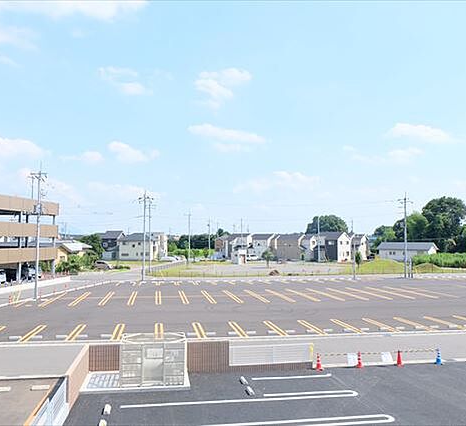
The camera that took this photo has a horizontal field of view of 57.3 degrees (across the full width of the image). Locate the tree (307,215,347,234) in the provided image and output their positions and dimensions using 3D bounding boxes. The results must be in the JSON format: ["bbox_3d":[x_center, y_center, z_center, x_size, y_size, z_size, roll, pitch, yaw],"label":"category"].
[{"bbox_3d":[35.030,8.419,159.483,15.760,15.747,15.760,0,-4,12],"label":"tree"}]

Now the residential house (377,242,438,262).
[{"bbox_3d":[52.879,11.748,128.793,15.500,5.700,8.000,-3,-5,44],"label":"residential house"}]

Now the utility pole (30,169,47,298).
[{"bbox_3d":[-18.205,2.063,39.847,1.600,12.000,1.000,1,-4,-10],"label":"utility pole"}]

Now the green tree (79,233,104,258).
[{"bbox_3d":[-31.439,8.018,94.766,5.570,7.139,5.570,2,-4,-18],"label":"green tree"}]

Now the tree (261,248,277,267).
[{"bbox_3d":[8.069,10.008,96.065,3.200,4.200,3.200,0,-4,5],"label":"tree"}]

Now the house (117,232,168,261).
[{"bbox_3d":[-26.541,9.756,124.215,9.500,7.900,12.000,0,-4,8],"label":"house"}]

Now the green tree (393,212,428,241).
[{"bbox_3d":[52.934,7.151,127.530,10.807,14.333,10.807,-1,-4,22],"label":"green tree"}]

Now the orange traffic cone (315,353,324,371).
[{"bbox_3d":[3.875,6.652,19.110,0.360,0.700,0.360,0,-4,5],"label":"orange traffic cone"}]

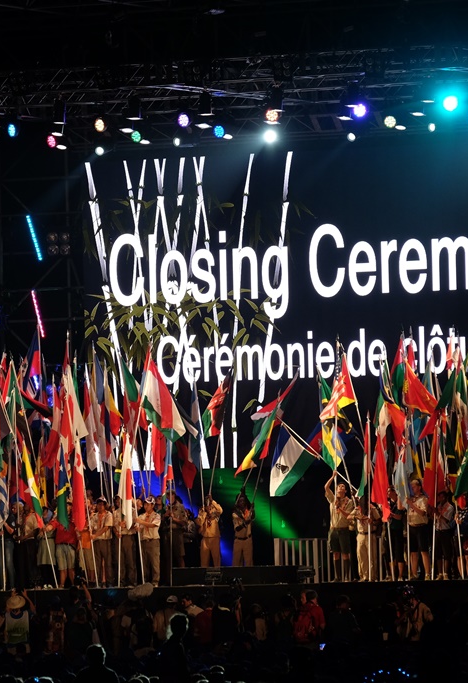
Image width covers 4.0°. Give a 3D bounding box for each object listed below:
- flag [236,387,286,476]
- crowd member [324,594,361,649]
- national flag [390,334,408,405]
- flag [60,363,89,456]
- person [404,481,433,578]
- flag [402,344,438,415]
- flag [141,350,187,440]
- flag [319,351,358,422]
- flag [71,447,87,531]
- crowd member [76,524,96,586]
[{"bbox_3d":[0.506,1.655,122.400,0.900,1.620,0.400,-2,-2,12],"label":"flag"},{"bbox_3d":[1.870,5.195,113.461,0.550,1.730,0.400,-3,-3,37],"label":"crowd member"},{"bbox_3d":[3.207,0.543,129.000,0.293,1.348,0.300,-2,-2,12],"label":"national flag"},{"bbox_3d":[-3.033,1.293,126.557,0.532,1.787,0.280,-1,-2,9],"label":"flag"},{"bbox_3d":[3.315,3.378,119.600,0.540,1.820,0.420,-2,-3,18],"label":"person"},{"bbox_3d":[3.390,0.691,121.000,0.680,1.280,0.400,-2,-2,12],"label":"flag"},{"bbox_3d":[-1.266,0.998,123.000,0.850,1.650,0.400,-2,-2,12],"label":"flag"},{"bbox_3d":[1.871,0.796,120.363,0.687,1.266,0.400,-2,-3,11],"label":"flag"},{"bbox_3d":[-2.871,2.714,122.900,0.320,1.540,0.280,-2,-2,12],"label":"flag"},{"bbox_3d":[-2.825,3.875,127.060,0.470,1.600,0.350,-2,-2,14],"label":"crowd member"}]

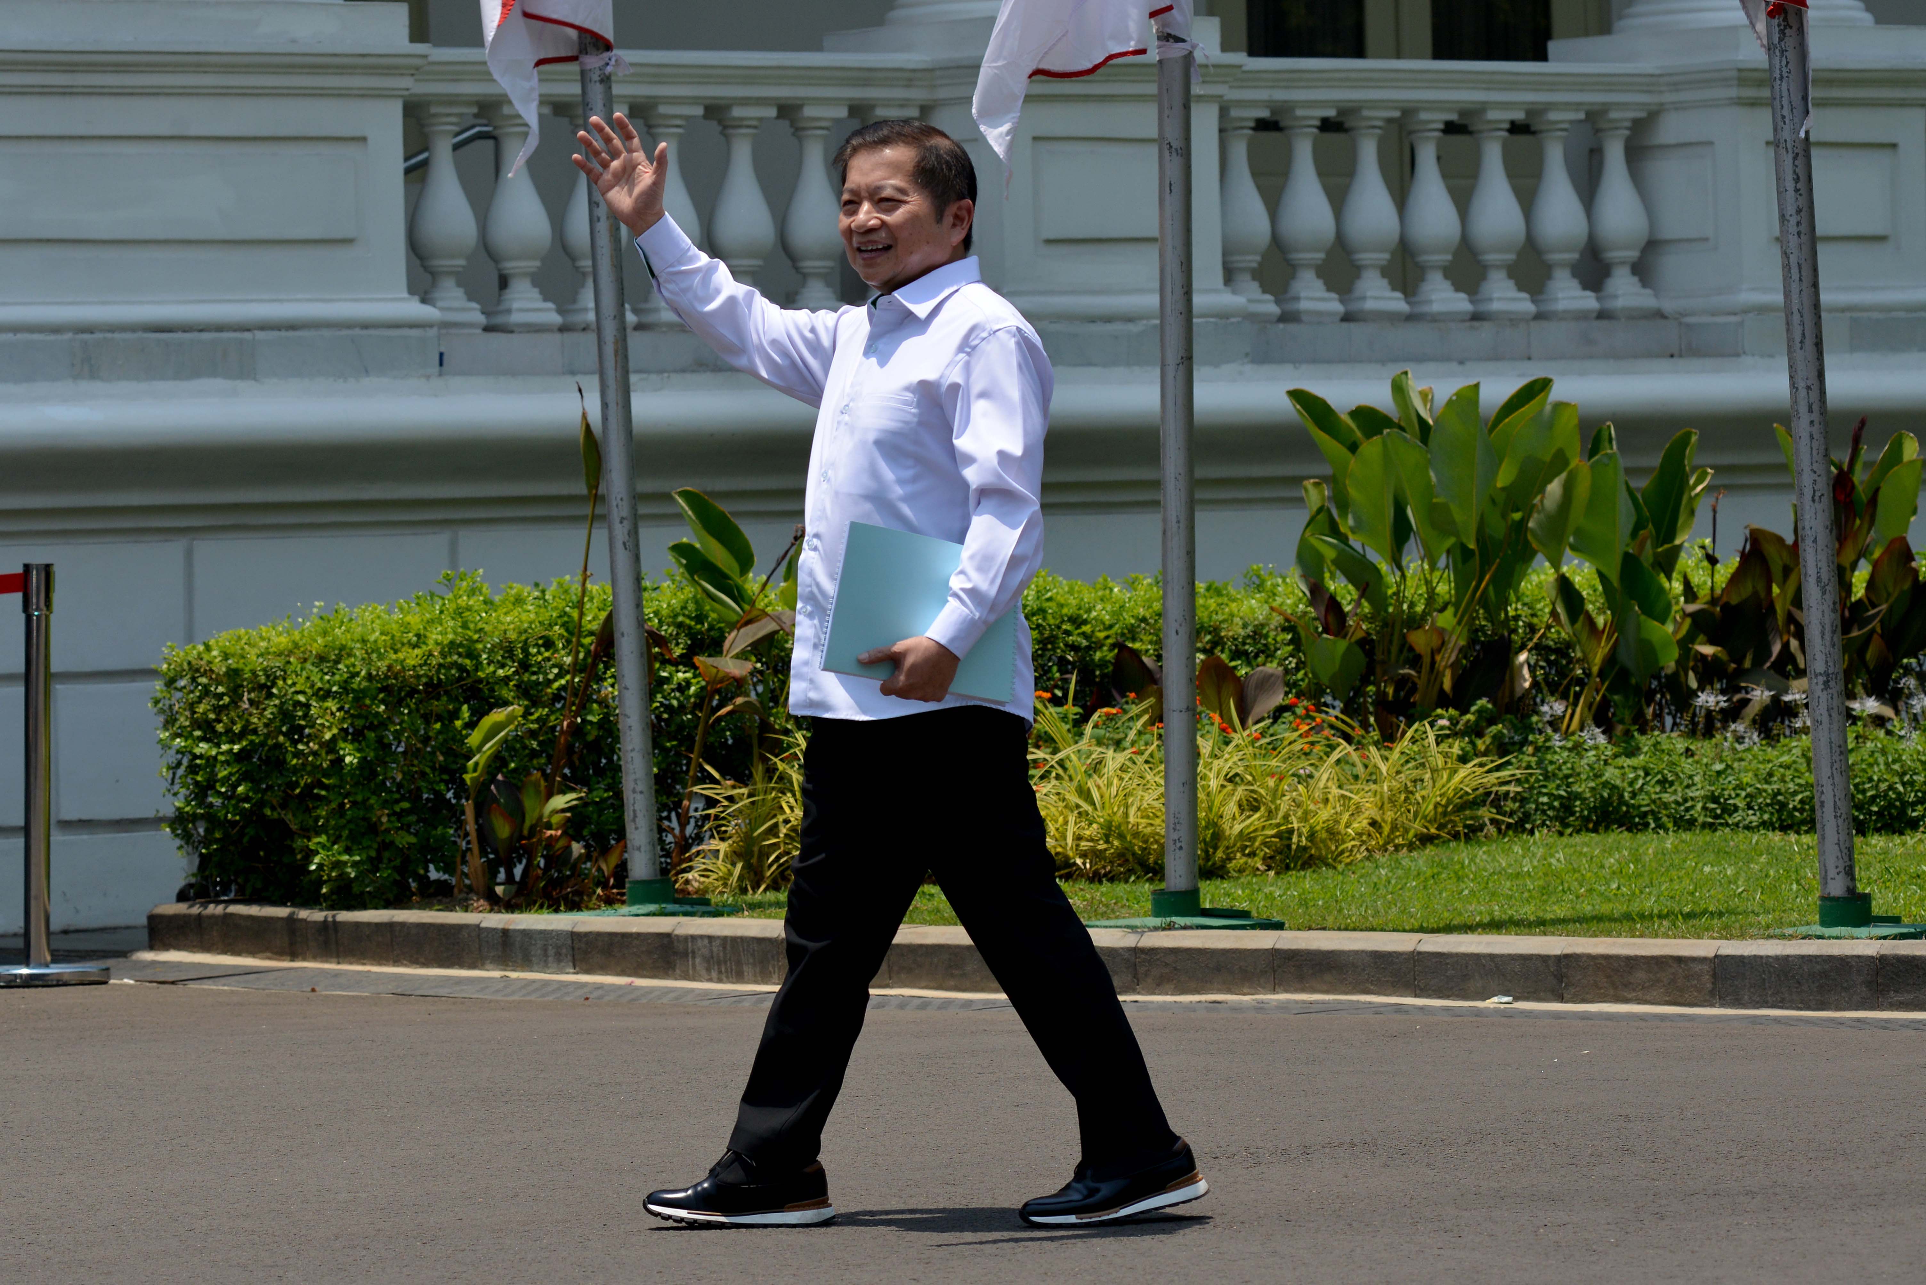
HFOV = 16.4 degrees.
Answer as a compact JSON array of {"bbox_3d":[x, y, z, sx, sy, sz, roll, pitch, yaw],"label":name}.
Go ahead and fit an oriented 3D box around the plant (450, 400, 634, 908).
[{"bbox_3d":[-1.010,0.029,16.063,0.500,1.226,0.420,-1,1,0],"label":"plant"}]

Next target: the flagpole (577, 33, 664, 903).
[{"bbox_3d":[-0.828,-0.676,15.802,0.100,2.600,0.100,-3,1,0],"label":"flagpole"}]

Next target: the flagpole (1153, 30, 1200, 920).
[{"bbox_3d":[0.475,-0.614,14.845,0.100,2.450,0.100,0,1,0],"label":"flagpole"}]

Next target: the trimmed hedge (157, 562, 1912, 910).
[{"bbox_3d":[0.447,0.174,17.947,5.308,0.780,0.850,-2,1,-30],"label":"trimmed hedge"}]

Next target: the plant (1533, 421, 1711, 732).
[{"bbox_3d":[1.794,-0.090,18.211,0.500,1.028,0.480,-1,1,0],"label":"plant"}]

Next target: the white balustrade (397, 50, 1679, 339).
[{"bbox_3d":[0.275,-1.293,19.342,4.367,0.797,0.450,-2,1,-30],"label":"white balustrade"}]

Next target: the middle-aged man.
[{"bbox_3d":[-0.110,0.039,9.840,0.870,1.634,0.580,-2,1,-20],"label":"middle-aged man"}]

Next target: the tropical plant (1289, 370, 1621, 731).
[{"bbox_3d":[1.325,-0.133,18.013,0.900,1.205,0.750,-1,1,0],"label":"tropical plant"}]

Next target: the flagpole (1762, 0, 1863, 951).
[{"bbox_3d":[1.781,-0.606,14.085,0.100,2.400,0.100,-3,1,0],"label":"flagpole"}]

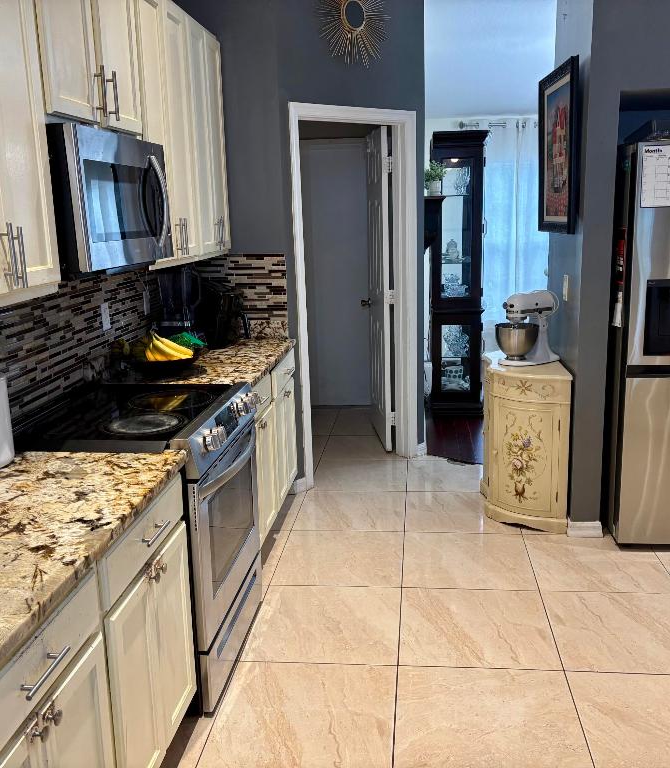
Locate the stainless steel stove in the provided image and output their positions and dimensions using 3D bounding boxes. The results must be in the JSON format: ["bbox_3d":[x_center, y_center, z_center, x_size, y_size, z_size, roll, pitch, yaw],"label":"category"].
[{"bbox_3d":[-0.640,0.535,2.715,0.665,0.930,0.760,0,13,6],"label":"stainless steel stove"}]

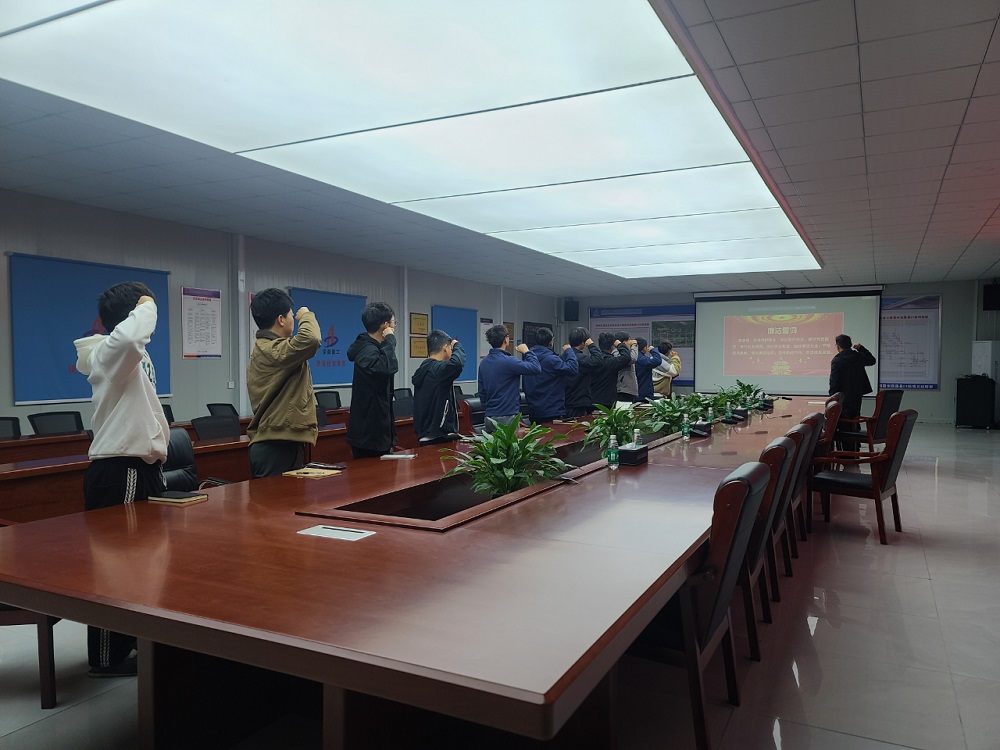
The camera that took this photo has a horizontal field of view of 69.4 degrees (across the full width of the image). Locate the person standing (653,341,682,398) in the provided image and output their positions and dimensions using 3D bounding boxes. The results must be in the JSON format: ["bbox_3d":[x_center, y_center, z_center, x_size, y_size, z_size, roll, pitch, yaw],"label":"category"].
[{"bbox_3d":[2.722,0.302,11.819,0.460,1.710,0.520,-1,1,-22],"label":"person standing"}]

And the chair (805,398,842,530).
[{"bbox_3d":[2.865,0.759,6.899,0.640,1.010,0.580,1,2,28],"label":"chair"}]

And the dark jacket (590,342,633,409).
[{"bbox_3d":[1.408,0.007,9.283,0.460,0.849,0.560,-1,2,-42],"label":"dark jacket"}]

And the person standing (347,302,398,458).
[{"bbox_3d":[-0.864,0.425,4.925,0.420,1.790,0.500,0,1,-16],"label":"person standing"}]

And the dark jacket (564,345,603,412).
[{"bbox_3d":[0.970,0.018,8.488,0.460,0.800,0.550,-1,2,-40],"label":"dark jacket"}]

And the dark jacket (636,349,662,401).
[{"bbox_3d":[2.149,0.008,10.668,0.450,0.799,0.530,-1,2,-38],"label":"dark jacket"}]

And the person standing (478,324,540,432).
[{"bbox_3d":[0.082,0.408,6.824,0.540,1.735,0.450,1,2,38],"label":"person standing"}]

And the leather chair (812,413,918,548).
[{"bbox_3d":[2.947,0.782,5.882,0.690,1.020,0.600,1,2,37],"label":"leather chair"}]

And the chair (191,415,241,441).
[{"bbox_3d":[-2.324,0.815,6.312,0.580,0.930,0.570,1,2,28],"label":"chair"}]

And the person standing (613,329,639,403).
[{"bbox_3d":[1.705,0.280,9.889,0.440,1.831,0.500,-1,2,-32],"label":"person standing"}]

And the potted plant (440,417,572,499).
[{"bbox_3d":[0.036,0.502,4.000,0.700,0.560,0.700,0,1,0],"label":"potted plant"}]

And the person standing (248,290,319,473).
[{"bbox_3d":[-1.244,0.438,4.176,0.450,1.800,0.500,-1,2,-30],"label":"person standing"}]

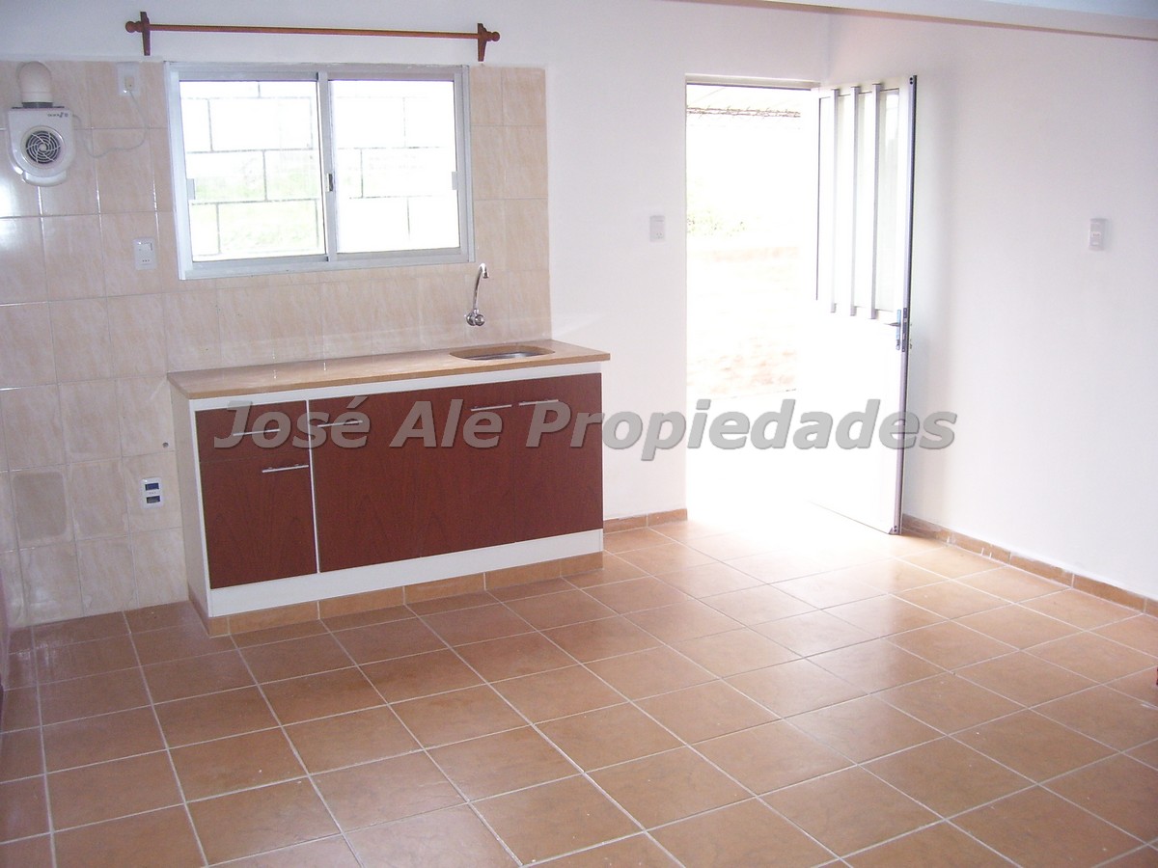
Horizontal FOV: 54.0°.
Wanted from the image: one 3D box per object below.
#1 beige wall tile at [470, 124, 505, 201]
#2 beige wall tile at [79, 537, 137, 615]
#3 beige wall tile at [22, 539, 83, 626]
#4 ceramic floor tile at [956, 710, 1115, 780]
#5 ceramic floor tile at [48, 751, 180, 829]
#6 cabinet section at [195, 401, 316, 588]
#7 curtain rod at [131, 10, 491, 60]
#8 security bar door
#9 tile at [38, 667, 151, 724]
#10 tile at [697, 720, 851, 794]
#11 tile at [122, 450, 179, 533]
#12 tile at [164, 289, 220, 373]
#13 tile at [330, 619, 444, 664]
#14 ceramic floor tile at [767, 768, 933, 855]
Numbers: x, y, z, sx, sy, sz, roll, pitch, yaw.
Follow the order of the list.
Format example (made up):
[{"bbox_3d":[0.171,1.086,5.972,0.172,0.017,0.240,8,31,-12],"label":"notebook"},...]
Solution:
[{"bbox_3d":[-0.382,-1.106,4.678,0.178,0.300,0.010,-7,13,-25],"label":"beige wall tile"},{"bbox_3d":[-1.790,0.544,4.315,0.200,0.300,0.008,-7,13,-26],"label":"beige wall tile"},{"bbox_3d":[-1.961,0.561,4.236,0.200,0.300,0.010,-7,13,-26],"label":"beige wall tile"},{"bbox_3d":[1.252,0.862,3.135,0.328,0.010,0.328,-7,13,-26],"label":"ceramic floor tile"},{"bbox_3d":[-1.228,0.942,3.003,0.327,0.010,0.327,-7,13,-25],"label":"ceramic floor tile"},{"bbox_3d":[-1.241,0.179,4.243,0.400,0.646,0.450,-7,13,-27],"label":"cabinet section"},{"bbox_3d":[-0.954,-1.488,4.263,1.420,0.150,0.085,-7,13,-25],"label":"curtain rod"},{"bbox_3d":[1.258,-0.591,5.255,0.070,2.000,0.750,-6,13,-23],"label":"security bar door"},{"bbox_3d":[-1.557,0.843,3.610,0.329,0.010,0.329,-7,13,-26],"label":"tile"},{"bbox_3d":[0.536,0.896,3.159,0.330,0.010,0.330,-7,13,-26],"label":"tile"},{"bbox_3d":[-1.608,0.224,4.284,0.200,0.300,0.010,-7,13,-26],"label":"tile"},{"bbox_3d":[-1.449,-0.385,4.280,0.200,0.300,0.010,-7,13,-25],"label":"tile"},{"bbox_3d":[-0.667,0.737,4.025,0.330,0.009,0.330,-7,13,-26],"label":"tile"},{"bbox_3d":[0.684,0.950,2.867,0.330,0.010,0.330,-7,13,-26],"label":"ceramic floor tile"}]

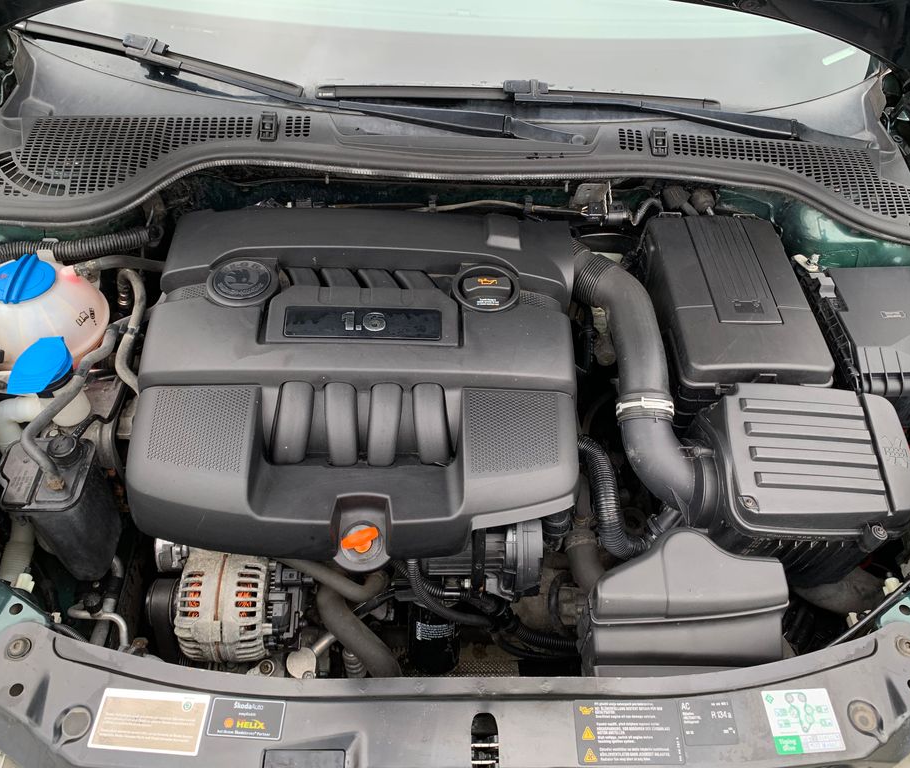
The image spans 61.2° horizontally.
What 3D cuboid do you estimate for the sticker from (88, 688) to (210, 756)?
[{"bbox_3d":[-0.294,0.327,0.743,0.105,0.001,0.054,3,56,2],"label":"sticker"}]

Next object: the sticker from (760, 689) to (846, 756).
[{"bbox_3d":[0.338,0.327,0.745,0.066,0.001,0.057,-3,56,-2],"label":"sticker"}]

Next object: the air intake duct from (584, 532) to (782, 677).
[{"bbox_3d":[0.257,0.269,0.897,0.215,0.130,0.165,0,50,0],"label":"air intake duct"}]

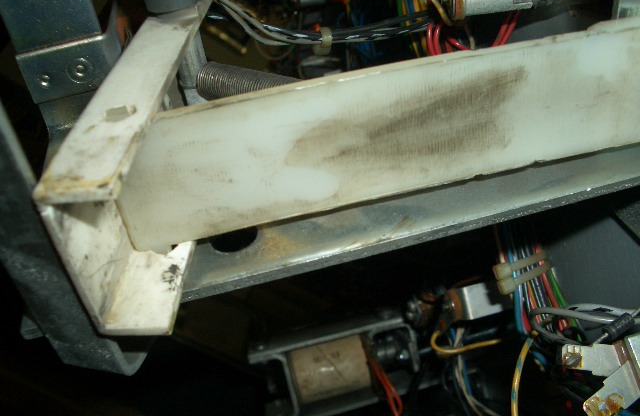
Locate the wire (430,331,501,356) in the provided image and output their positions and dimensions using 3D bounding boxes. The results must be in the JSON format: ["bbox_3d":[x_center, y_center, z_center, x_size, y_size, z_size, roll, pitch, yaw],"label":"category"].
[{"bbox_3d":[0.059,0.054,0.260,0.028,0.007,0.009,-7,31,7],"label":"wire"}]

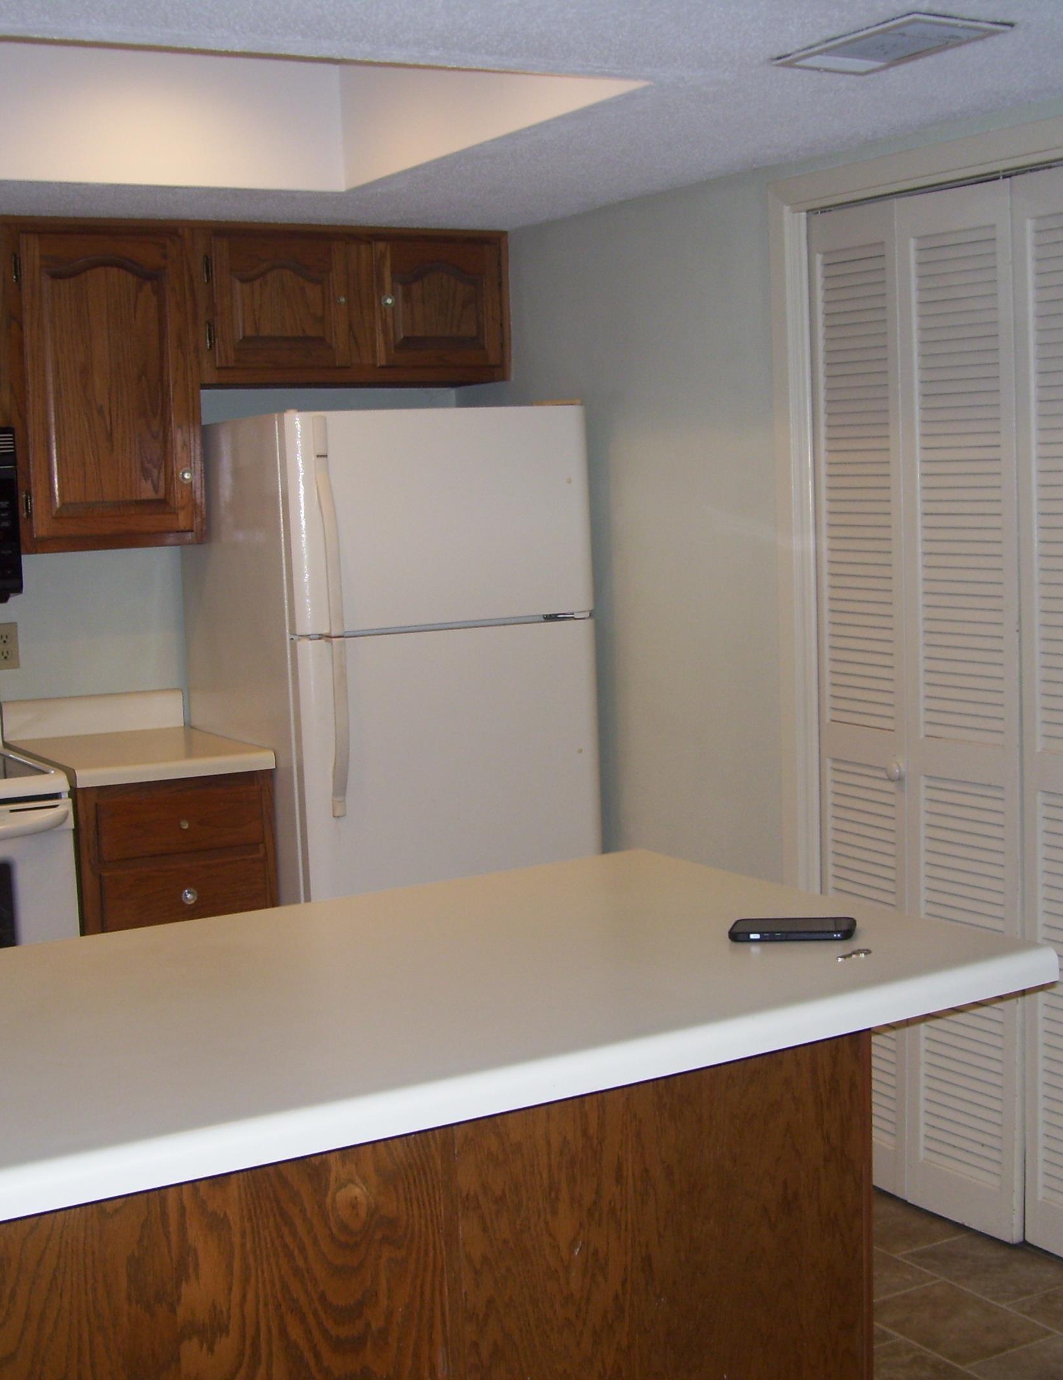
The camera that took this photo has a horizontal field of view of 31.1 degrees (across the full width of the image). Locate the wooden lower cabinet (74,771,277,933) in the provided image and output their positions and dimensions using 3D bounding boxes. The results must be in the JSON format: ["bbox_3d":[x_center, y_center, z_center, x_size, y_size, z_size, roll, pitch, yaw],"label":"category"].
[{"bbox_3d":[-0.972,0.616,4.772,0.472,0.875,0.620,-6,7,-30],"label":"wooden lower cabinet"}]

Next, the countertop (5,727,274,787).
[{"bbox_3d":[-0.983,0.163,4.710,0.477,0.039,0.655,-6,7,-30],"label":"countertop"}]

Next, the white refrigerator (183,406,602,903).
[{"bbox_3d":[-0.357,0.163,4.896,0.758,1.707,0.860,-6,7,-30],"label":"white refrigerator"}]

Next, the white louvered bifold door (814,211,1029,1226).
[{"bbox_3d":[0.777,0.044,3.896,0.040,2.038,0.610,-6,7,-30],"label":"white louvered bifold door"}]

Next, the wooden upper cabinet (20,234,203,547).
[{"bbox_3d":[-1.083,-0.740,4.758,0.455,0.770,0.340,-6,7,-30],"label":"wooden upper cabinet"}]

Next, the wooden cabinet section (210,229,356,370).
[{"bbox_3d":[-0.706,-0.988,4.953,0.390,0.335,0.330,-6,7,-30],"label":"wooden cabinet section"}]

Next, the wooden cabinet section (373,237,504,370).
[{"bbox_3d":[-0.312,-1.031,5.182,0.395,0.335,0.330,-6,7,-30],"label":"wooden cabinet section"}]

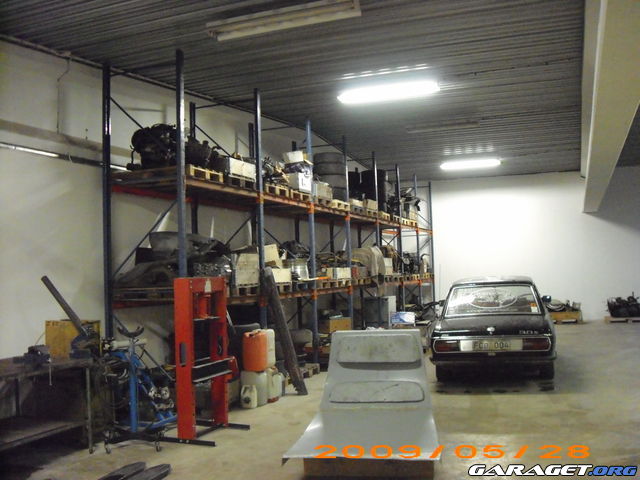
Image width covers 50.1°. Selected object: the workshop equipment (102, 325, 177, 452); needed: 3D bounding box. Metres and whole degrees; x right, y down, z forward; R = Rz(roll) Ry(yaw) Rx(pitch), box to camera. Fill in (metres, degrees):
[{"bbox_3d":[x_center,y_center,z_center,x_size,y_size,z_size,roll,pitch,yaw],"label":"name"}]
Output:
[{"bbox_3d":[-1.733,1.430,6.678,0.520,1.100,0.720,-3,-3,14],"label":"workshop equipment"}]

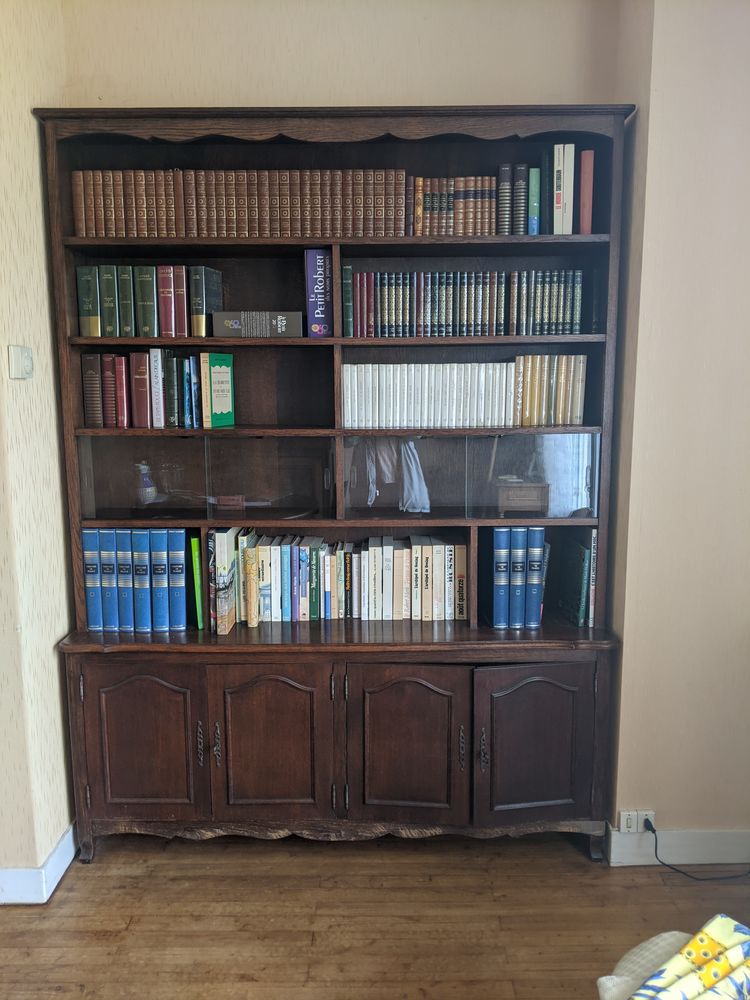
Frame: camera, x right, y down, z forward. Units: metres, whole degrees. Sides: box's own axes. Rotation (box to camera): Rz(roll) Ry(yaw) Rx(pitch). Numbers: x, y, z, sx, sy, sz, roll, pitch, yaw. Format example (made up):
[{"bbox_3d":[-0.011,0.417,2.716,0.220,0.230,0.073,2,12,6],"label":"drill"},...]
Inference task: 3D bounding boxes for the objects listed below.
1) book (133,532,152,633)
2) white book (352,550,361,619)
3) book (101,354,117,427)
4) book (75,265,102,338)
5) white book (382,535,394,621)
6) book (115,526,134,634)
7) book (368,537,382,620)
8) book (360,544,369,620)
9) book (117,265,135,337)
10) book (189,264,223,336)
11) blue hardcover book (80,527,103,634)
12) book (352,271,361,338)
[{"bbox_3d":[-0.628,0.205,2.208,0.043,0.286,0.205,0,9,0],"label":"book"},{"bbox_3d":[-0.059,0.263,2.518,0.022,0.206,0.130,0,9,0],"label":"white book"},{"bbox_3d":[-0.767,-0.323,2.317,0.036,0.209,0.135,0,9,0],"label":"book"},{"bbox_3d":[-0.775,-0.546,2.180,0.056,0.187,0.130,0,8,0],"label":"book"},{"bbox_3d":[0.041,0.249,2.506,0.030,0.237,0.160,0,9,0],"label":"white book"},{"bbox_3d":[-0.672,0.202,2.196,0.047,0.285,0.210,0,9,0],"label":"book"},{"bbox_3d":[0.002,0.228,2.279,0.036,0.212,0.142,0,9,0],"label":"book"},{"bbox_3d":[-0.028,0.241,2.330,0.021,0.206,0.128,0,8,0],"label":"book"},{"bbox_3d":[-0.646,-0.523,2.087,0.036,0.179,0.125,0,9,0],"label":"book"},{"bbox_3d":[-0.466,-0.546,2.179,0.038,0.187,0.130,1,9,11],"label":"book"},{"bbox_3d":[-0.783,0.209,2.275,0.043,0.291,0.215,0,8,0],"label":"blue hardcover book"},{"bbox_3d":[-0.052,-0.565,2.288,0.019,0.183,0.120,0,9,0],"label":"book"}]

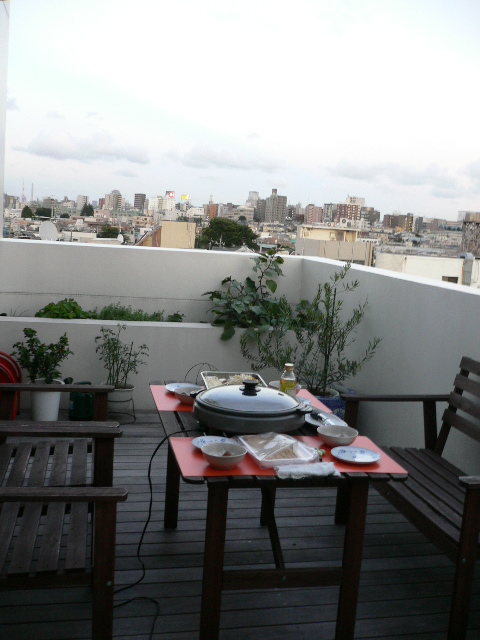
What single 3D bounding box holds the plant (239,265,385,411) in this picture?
[{"bbox_3d":[0.464,0.259,4.282,0.900,1.240,0.800,4,9,0],"label":"plant"}]

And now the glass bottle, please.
[{"bbox_3d":[0.218,0.291,2.853,0.070,0.200,0.070,4,9,0],"label":"glass bottle"}]

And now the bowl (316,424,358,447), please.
[{"bbox_3d":[0.366,0.442,2.427,0.154,0.053,0.154,4,9,0],"label":"bowl"}]

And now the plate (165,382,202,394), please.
[{"bbox_3d":[-0.263,0.324,3.025,0.170,0.022,0.170,4,9,-1],"label":"plate"}]

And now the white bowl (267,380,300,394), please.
[{"bbox_3d":[0.211,0.335,3.030,0.150,0.056,0.150,4,9,0],"label":"white bowl"}]

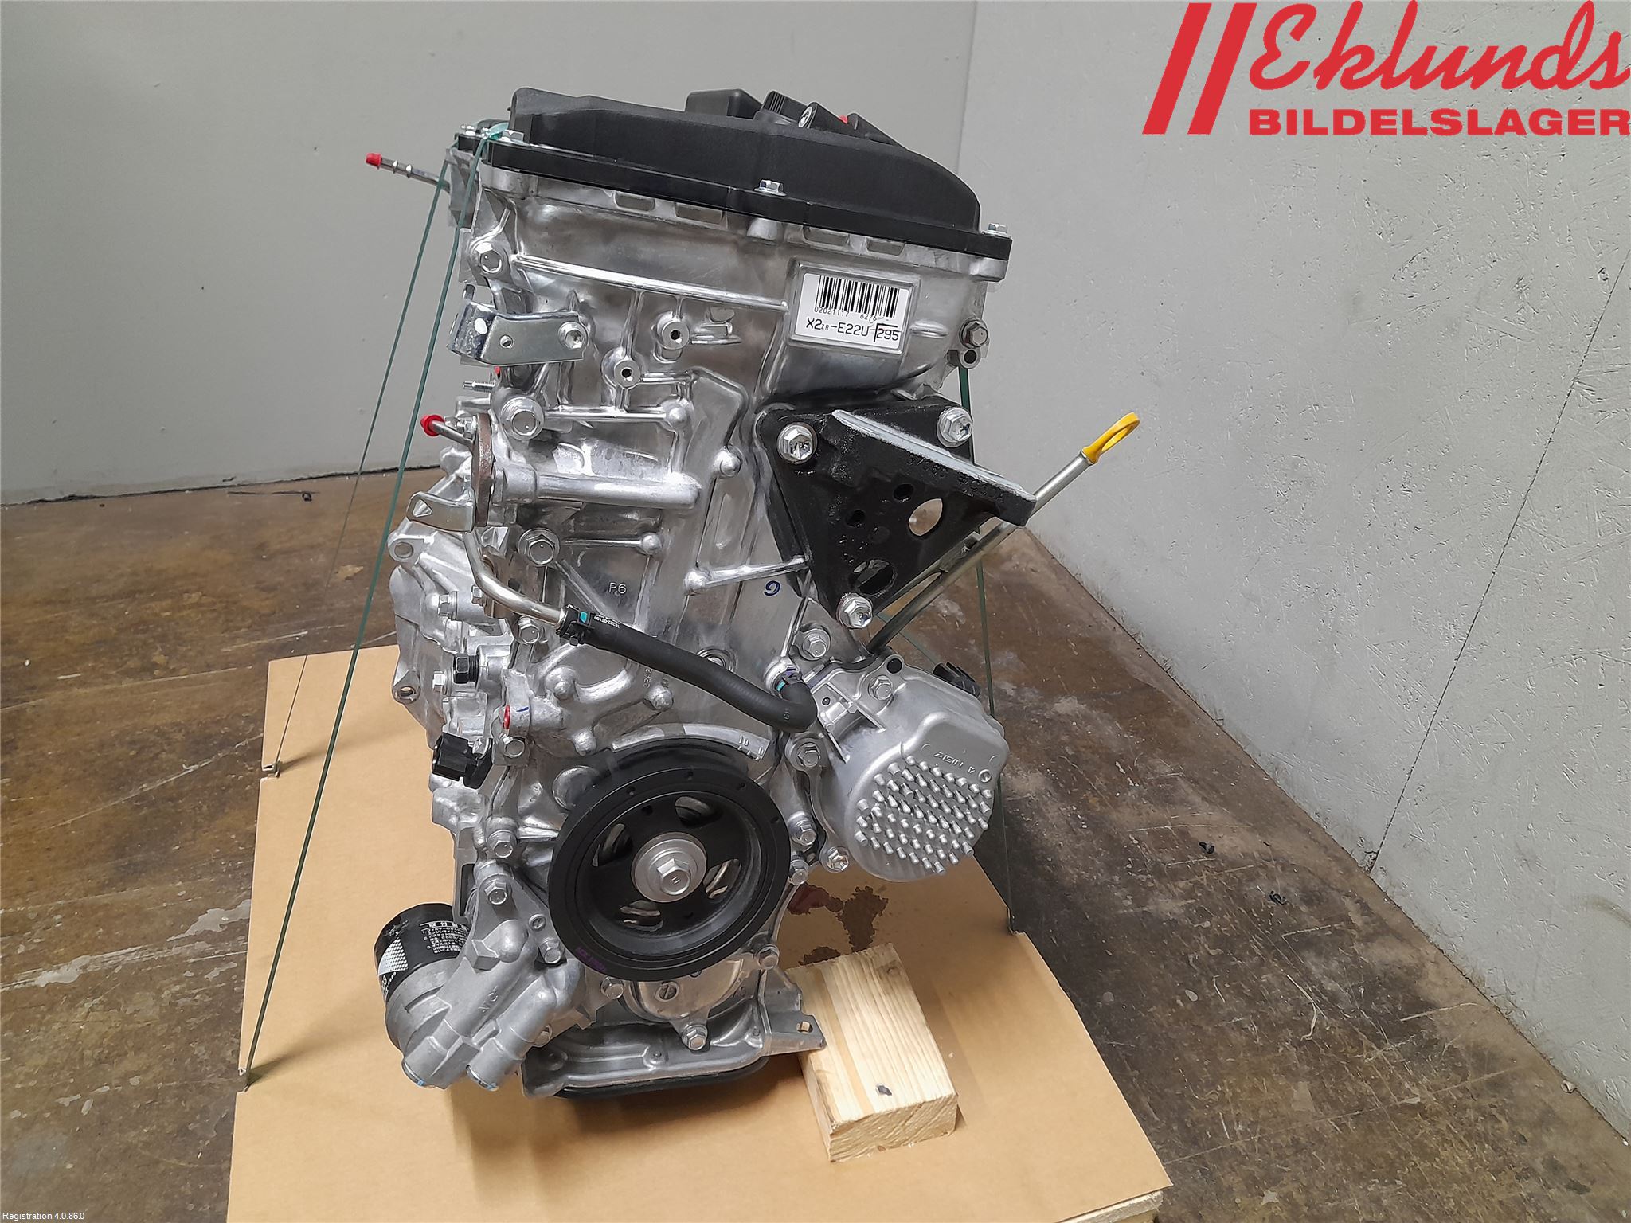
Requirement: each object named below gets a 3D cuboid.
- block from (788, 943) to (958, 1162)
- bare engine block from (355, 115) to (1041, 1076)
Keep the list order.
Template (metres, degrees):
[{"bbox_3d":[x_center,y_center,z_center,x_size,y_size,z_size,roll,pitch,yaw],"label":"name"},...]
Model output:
[{"bbox_3d":[0.035,0.322,0.864,0.092,0.043,0.139,-6,34,-14],"label":"block"},{"bbox_3d":[-0.122,-0.034,0.864,0.405,0.652,0.492,-1,27,-20],"label":"bare engine block"}]

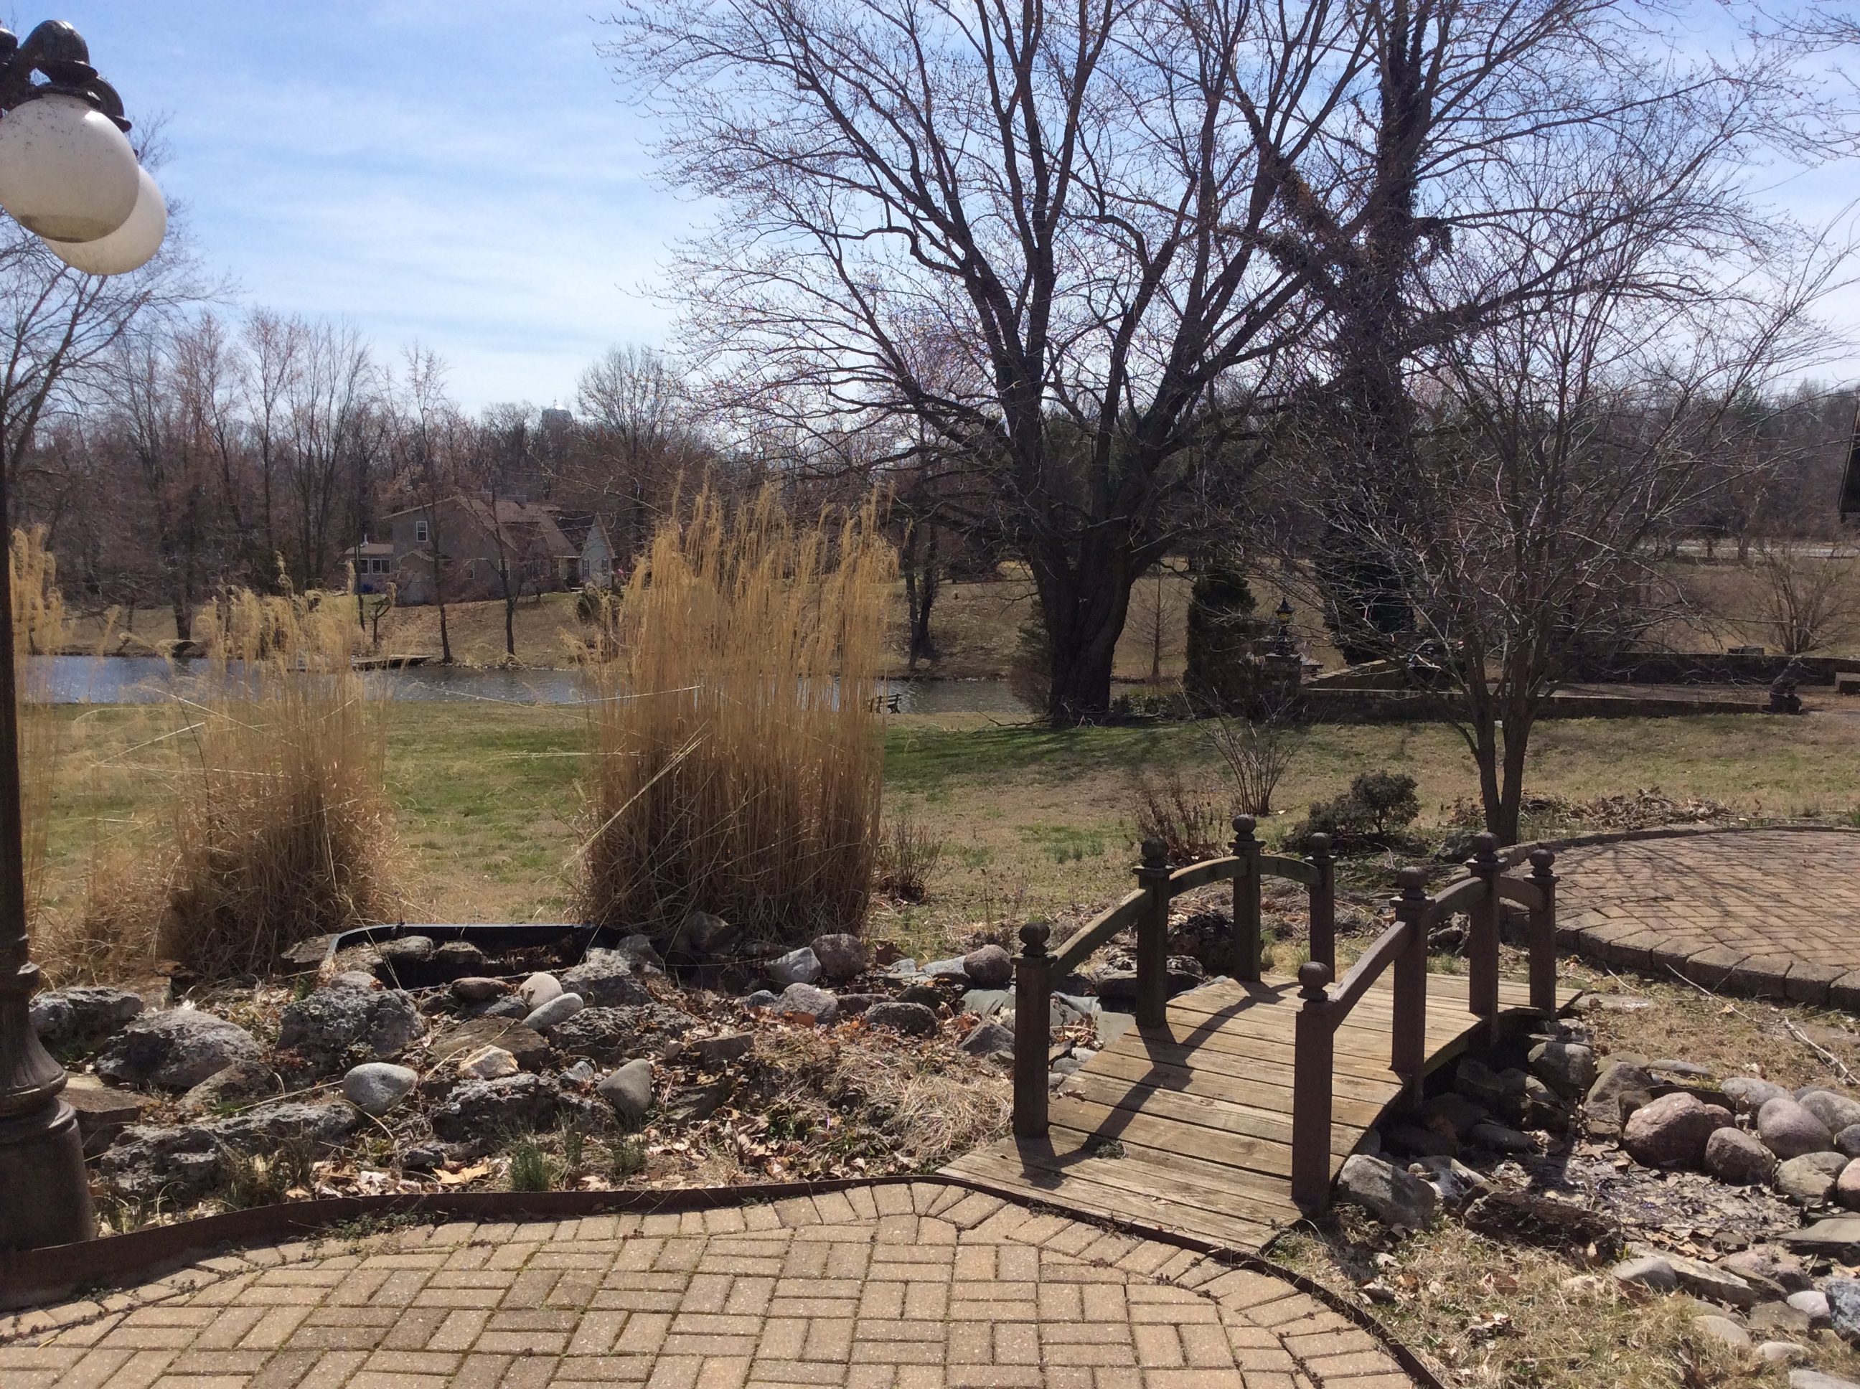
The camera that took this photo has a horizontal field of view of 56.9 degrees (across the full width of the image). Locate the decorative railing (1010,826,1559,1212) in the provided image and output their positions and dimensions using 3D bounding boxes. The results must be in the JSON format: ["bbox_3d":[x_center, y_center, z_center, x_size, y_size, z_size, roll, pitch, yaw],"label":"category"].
[{"bbox_3d":[1.266,0.861,5.603,0.955,0.794,2.316,3,5,34],"label":"decorative railing"}]

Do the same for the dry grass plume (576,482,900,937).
[{"bbox_3d":[-0.890,0.090,7.900,1.380,2.070,1.250,0,4,0],"label":"dry grass plume"}]

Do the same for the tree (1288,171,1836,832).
[{"bbox_3d":[3.460,-1.000,9.300,2.850,3.650,2.750,1,5,17],"label":"tree"}]

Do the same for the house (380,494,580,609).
[{"bbox_3d":[-32.500,-10.300,124.000,10.800,7.700,11.500,1,4,12],"label":"house"}]

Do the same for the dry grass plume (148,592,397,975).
[{"bbox_3d":[-2.710,0.350,7.100,0.980,1.600,0.950,-2,5,-19],"label":"dry grass plume"}]

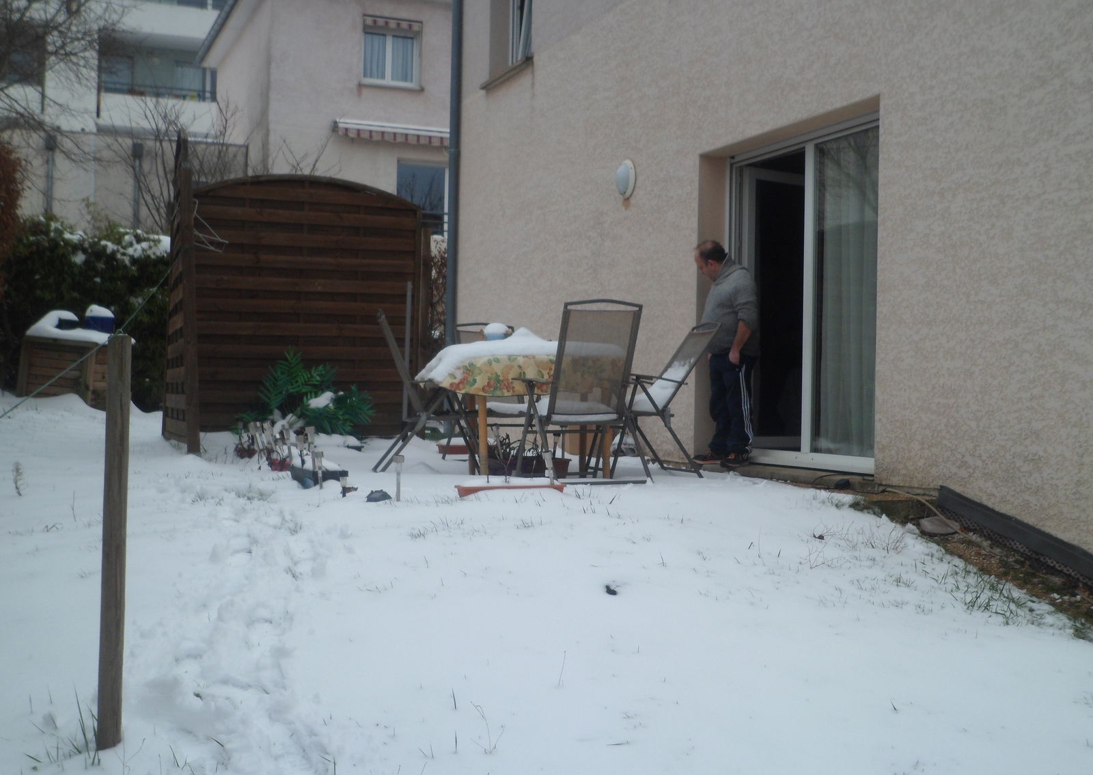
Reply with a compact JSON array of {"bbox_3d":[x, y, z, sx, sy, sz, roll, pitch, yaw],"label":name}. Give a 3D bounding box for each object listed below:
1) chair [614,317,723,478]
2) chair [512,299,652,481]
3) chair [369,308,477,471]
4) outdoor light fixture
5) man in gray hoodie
[{"bbox_3d":[0.635,0.089,8.420,0.740,0.960,0.580,1,0,-26],"label":"chair"},{"bbox_3d":[0.200,0.025,8.160,0.600,1.090,0.670,1,0,-25],"label":"chair"},{"bbox_3d":[-0.800,0.018,8.660,0.680,1.070,0.580,1,0,-17],"label":"chair"},{"bbox_3d":[0.630,-1.749,11.127,0.120,0.325,0.320,1,0,-22],"label":"outdoor light fixture"},{"bbox_3d":[1.275,-0.261,9.420,0.420,1.604,0.520,1,0,-35],"label":"man in gray hoodie"}]

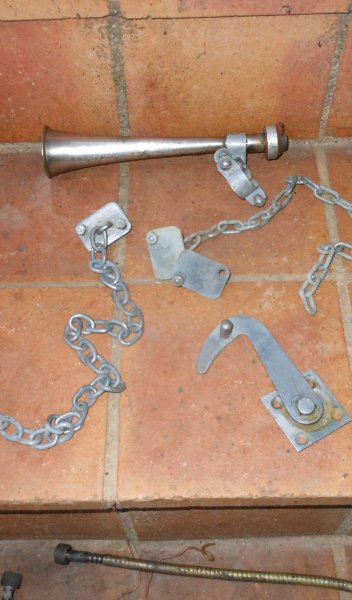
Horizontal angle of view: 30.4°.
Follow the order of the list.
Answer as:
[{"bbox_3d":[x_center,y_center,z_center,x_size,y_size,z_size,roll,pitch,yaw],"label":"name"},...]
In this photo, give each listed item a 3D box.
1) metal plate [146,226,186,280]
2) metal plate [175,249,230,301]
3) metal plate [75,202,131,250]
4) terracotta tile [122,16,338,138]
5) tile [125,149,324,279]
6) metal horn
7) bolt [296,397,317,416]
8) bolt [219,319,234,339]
[{"bbox_3d":[-0.008,-0.046,0.628,0.034,0.006,0.061,-9,59,-4],"label":"metal plate"},{"bbox_3d":[0.026,-0.025,0.652,0.058,0.006,0.044,26,63,15],"label":"metal plate"},{"bbox_3d":[-0.073,-0.073,0.646,0.056,0.006,0.037,-38,65,-20],"label":"metal plate"},{"bbox_3d":[0.053,-0.236,0.685,0.215,0.156,0.020,-1,60,1],"label":"terracotta tile"},{"bbox_3d":[0.054,-0.096,0.713,0.216,0.020,0.178,-1,60,1],"label":"tile"},{"bbox_3d":[-0.009,-0.168,0.715,0.269,0.059,0.059,-3,60,-1],"label":"metal horn"},{"bbox_3d":[0.109,0.092,0.547,0.015,0.012,0.015,-1,59,1],"label":"bolt"},{"bbox_3d":[0.047,0.029,0.607,0.012,0.017,0.012,-1,60,1],"label":"bolt"}]

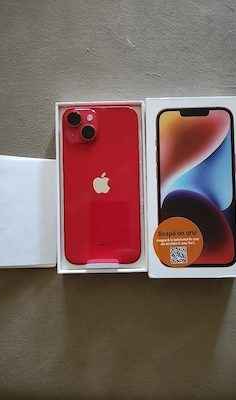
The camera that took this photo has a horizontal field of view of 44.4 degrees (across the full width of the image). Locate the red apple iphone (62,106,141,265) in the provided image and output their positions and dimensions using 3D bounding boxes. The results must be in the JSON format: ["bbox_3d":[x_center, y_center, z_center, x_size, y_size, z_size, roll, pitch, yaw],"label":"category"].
[{"bbox_3d":[-0.015,-0.014,0.273,0.071,0.009,0.147,-1,88,0],"label":"red apple iphone"}]

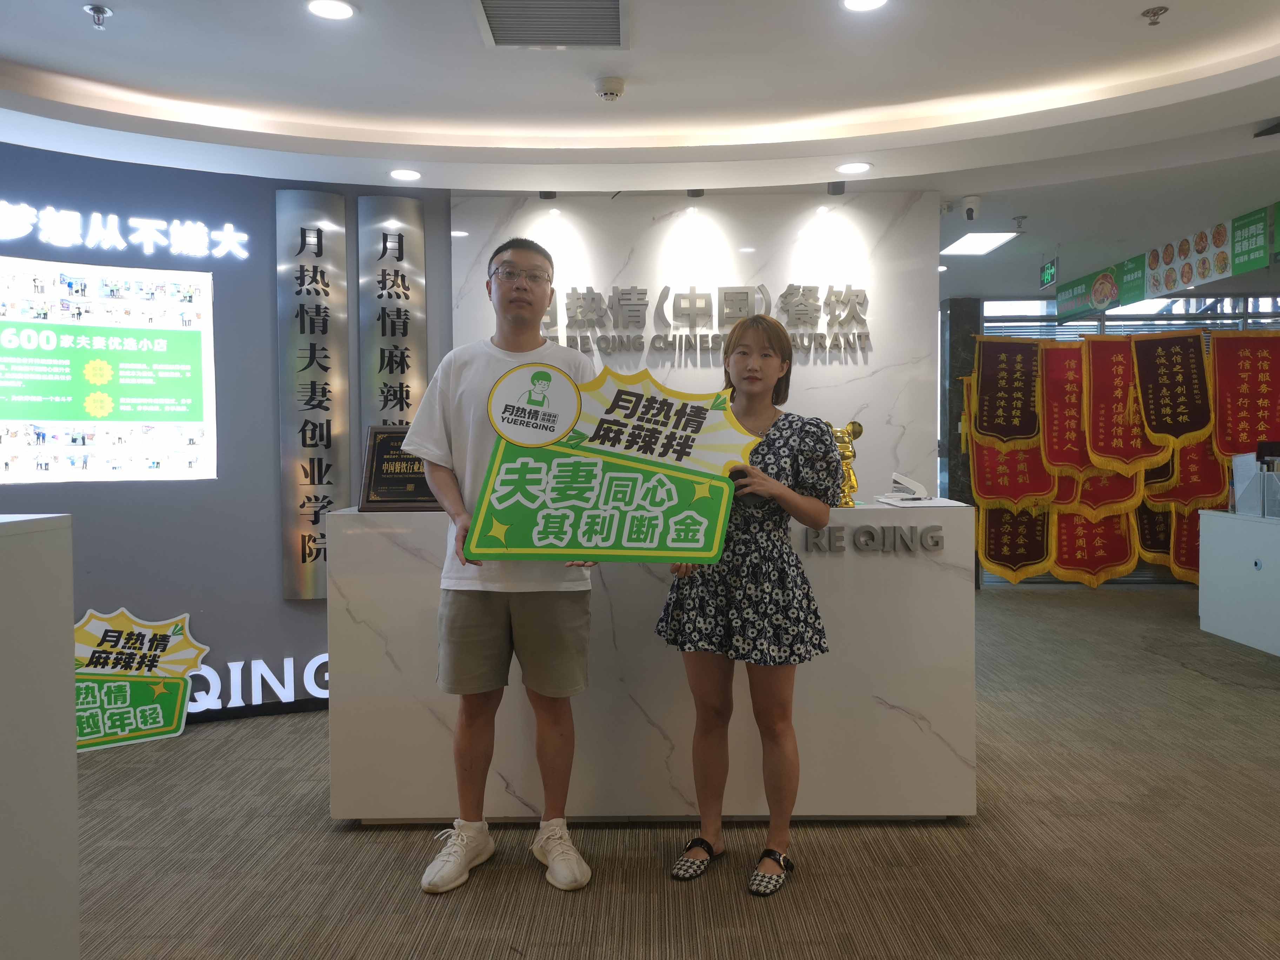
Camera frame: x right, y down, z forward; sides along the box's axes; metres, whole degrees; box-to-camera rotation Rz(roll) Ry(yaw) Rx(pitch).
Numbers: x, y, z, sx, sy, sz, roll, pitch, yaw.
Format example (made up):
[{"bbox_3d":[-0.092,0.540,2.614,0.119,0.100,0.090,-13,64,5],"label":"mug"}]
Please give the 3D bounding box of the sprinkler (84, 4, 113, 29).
[{"bbox_3d":[-1.596,-1.354,2.945,0.078,0.060,0.078,0,2,1],"label":"sprinkler"}]

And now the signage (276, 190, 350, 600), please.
[{"bbox_3d":[-1.453,-0.374,4.470,0.302,1.815,0.045,-1,2,-19],"label":"signage"}]

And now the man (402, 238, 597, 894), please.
[{"bbox_3d":[-0.371,0.212,2.804,0.580,1.784,0.400,0,2,-3],"label":"man"}]

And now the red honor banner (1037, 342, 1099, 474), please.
[{"bbox_3d":[3.495,-0.560,7.930,0.640,1.080,0.040,-3,2,1],"label":"red honor banner"}]

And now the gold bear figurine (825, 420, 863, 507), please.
[{"bbox_3d":[0.639,-0.048,3.180,0.145,0.275,0.105,0,2,1],"label":"gold bear figurine"}]

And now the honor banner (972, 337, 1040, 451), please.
[{"bbox_3d":[2.904,-0.669,7.913,0.570,0.940,0.050,2,2,1],"label":"honor banner"}]

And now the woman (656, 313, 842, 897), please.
[{"bbox_3d":[0.308,0.311,2.810,0.490,1.560,0.370,0,2,14],"label":"woman"}]

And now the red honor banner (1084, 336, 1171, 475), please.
[{"bbox_3d":[3.852,-0.592,7.880,0.670,1.090,0.040,-1,2,1],"label":"red honor banner"}]

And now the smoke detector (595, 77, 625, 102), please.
[{"bbox_3d":[-0.109,-1.420,3.640,0.104,0.062,0.104,0,2,0],"label":"smoke detector"}]

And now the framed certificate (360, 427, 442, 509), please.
[{"bbox_3d":[-0.669,-0.030,3.151,0.390,0.300,0.036,0,-26,1],"label":"framed certificate"}]

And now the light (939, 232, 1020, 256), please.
[{"bbox_3d":[2.004,-1.405,5.921,0.295,0.050,0.630,0,2,1],"label":"light"}]

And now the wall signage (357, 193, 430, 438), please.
[{"bbox_3d":[-1.122,-0.374,4.576,0.310,1.820,0.045,-1,2,-11],"label":"wall signage"}]

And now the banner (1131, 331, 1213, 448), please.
[{"bbox_3d":[4.184,-0.698,7.830,0.590,0.920,0.040,-8,2,1],"label":"banner"}]

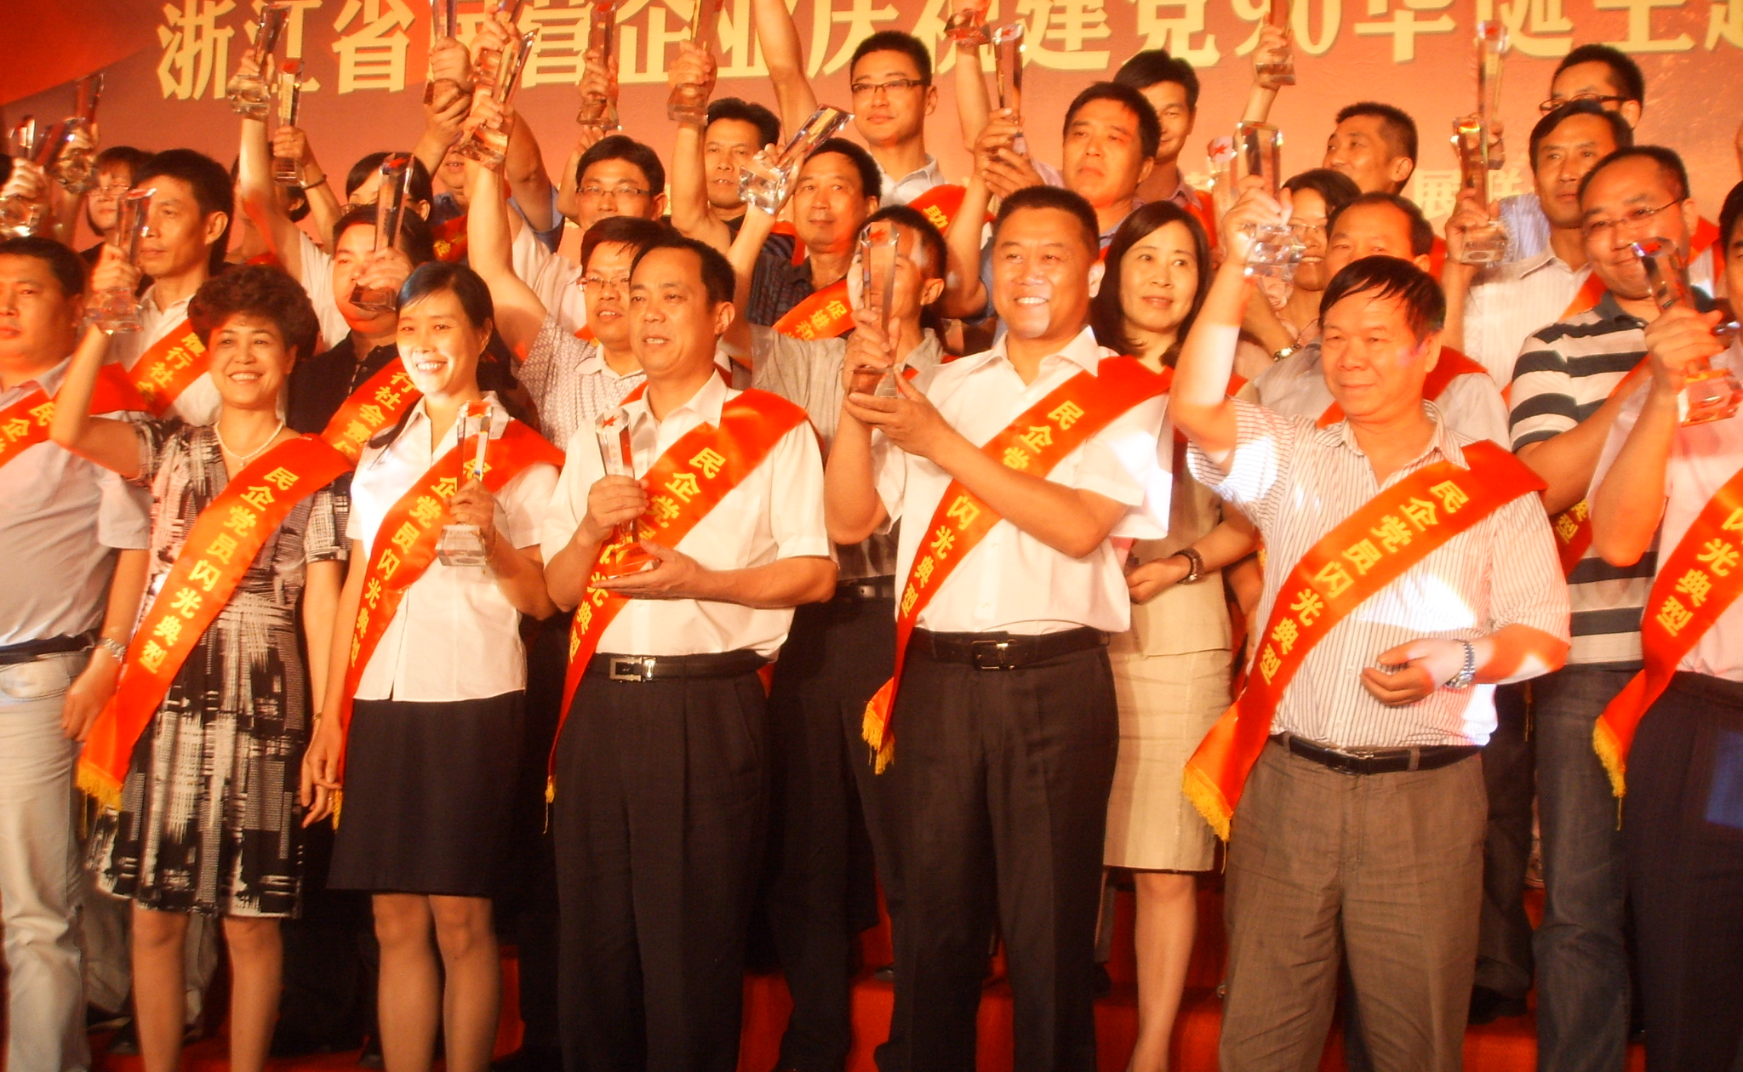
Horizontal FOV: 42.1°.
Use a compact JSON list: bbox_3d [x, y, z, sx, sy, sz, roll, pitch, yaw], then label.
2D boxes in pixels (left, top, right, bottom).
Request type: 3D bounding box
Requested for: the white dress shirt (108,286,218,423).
[{"bbox_3d":[-1.320,-0.194,4.380,0.440,0.580,0.260,1,-3,19],"label":"white dress shirt"}]

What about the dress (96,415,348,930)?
[{"bbox_3d":[-1.181,0.241,4.080,0.420,0.860,0.280,2,-2,9],"label":"dress"}]

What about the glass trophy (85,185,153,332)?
[{"bbox_3d":[-1.343,-0.492,4.060,0.075,0.265,0.072,0,-8,21],"label":"glass trophy"}]

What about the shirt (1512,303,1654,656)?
[{"bbox_3d":[1.291,-0.098,3.820,0.460,0.640,0.280,2,-2,15],"label":"shirt"}]

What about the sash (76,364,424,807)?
[{"bbox_3d":[-1.121,0.111,4.040,0.520,0.720,0.280,2,-3,6],"label":"sash"}]

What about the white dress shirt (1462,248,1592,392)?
[{"bbox_3d":[1.271,-0.241,4.120,0.460,0.600,0.270,1,-3,11],"label":"white dress shirt"}]

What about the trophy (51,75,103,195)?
[{"bbox_3d":[-1.750,-0.885,5.000,0.075,0.265,0.072,2,-10,18],"label":"trophy"}]

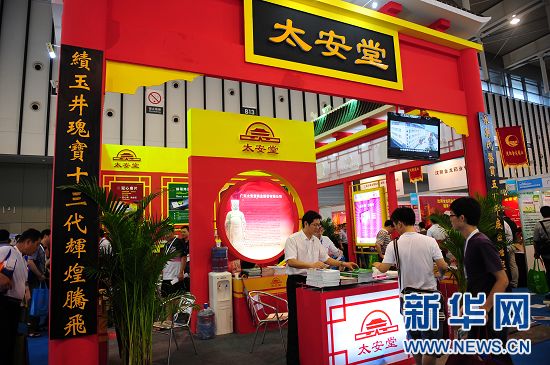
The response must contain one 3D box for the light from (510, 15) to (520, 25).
[{"bbox_3d":[12.482,-8.459,19.000,0.480,0.400,0.480,1,-7,-27],"label":"light"}]

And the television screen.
[{"bbox_3d":[2.038,-0.655,5.435,1.020,0.635,0.100,1,-1,-27],"label":"television screen"}]

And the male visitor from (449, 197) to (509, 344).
[{"bbox_3d":[1.463,0.957,2.506,0.460,1.740,0.500,-7,-9,31],"label":"male visitor"}]

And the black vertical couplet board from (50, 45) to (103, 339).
[{"bbox_3d":[-1.739,0.029,3.254,0.344,2.545,0.050,1,-7,-27],"label":"black vertical couplet board"}]

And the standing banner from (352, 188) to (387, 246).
[{"bbox_3d":[2.050,0.785,8.007,0.100,1.200,0.920,1,-7,-27],"label":"standing banner"}]

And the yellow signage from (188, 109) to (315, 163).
[{"bbox_3d":[-0.352,-0.792,6.740,2.422,0.811,0.220,1,-7,-27],"label":"yellow signage"}]

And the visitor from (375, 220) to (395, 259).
[{"bbox_3d":[1.642,1.374,5.308,0.420,1.660,0.500,-3,-7,11],"label":"visitor"}]

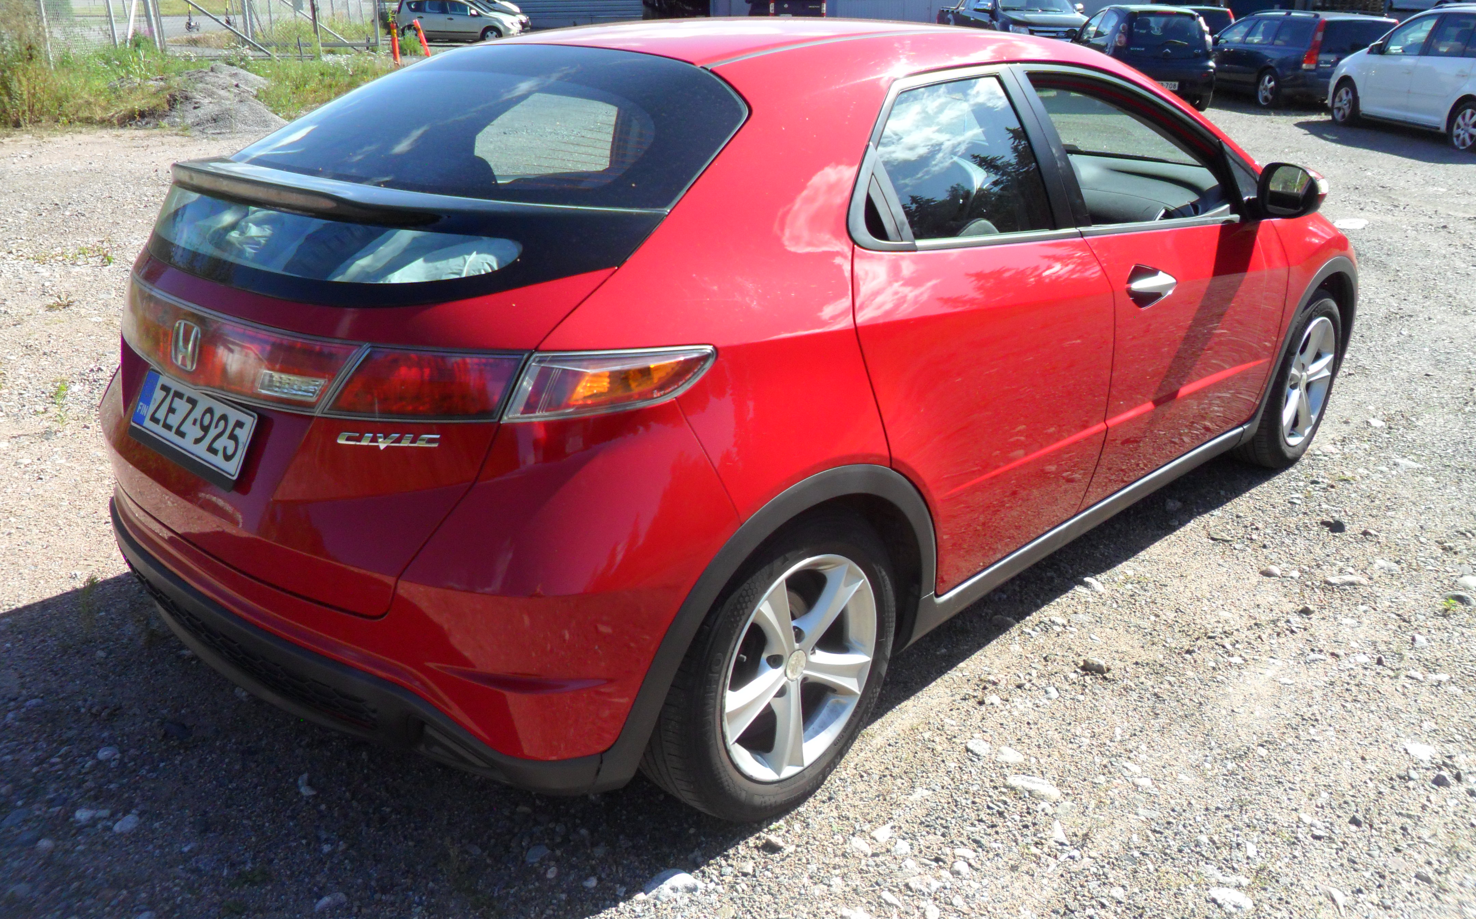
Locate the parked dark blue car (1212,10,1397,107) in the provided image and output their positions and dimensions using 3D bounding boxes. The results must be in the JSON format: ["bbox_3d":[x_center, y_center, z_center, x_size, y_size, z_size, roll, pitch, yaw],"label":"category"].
[{"bbox_3d":[9.220,-6.800,19.500,1.810,1.520,4.710,-2,20,-4],"label":"parked dark blue car"}]

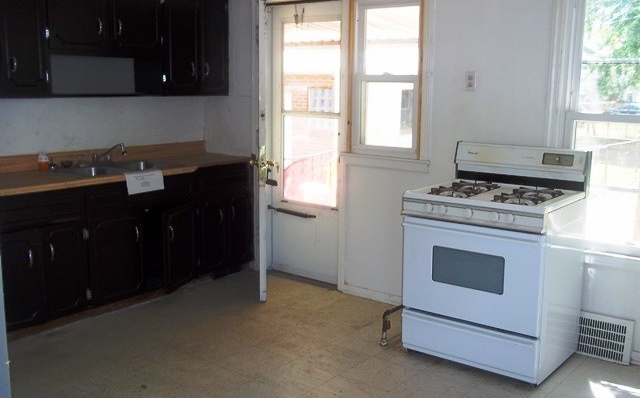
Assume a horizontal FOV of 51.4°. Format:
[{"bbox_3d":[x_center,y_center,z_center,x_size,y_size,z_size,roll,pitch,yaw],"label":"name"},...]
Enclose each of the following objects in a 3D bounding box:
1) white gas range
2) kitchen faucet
[{"bbox_3d":[0.935,0.306,3.600,0.768,1.143,0.614,8,12,37],"label":"white gas range"},{"bbox_3d":[-1.480,-0.314,4.656,0.230,0.140,0.070,2,10,7],"label":"kitchen faucet"}]

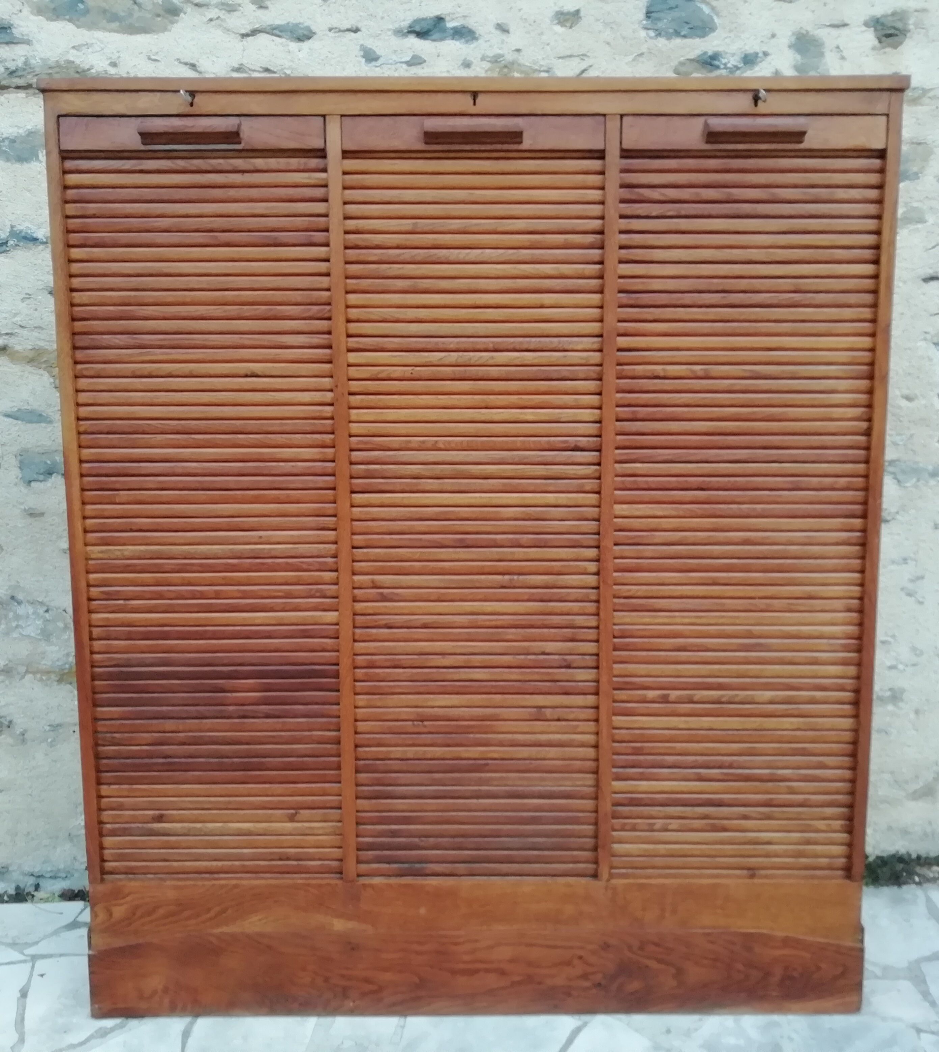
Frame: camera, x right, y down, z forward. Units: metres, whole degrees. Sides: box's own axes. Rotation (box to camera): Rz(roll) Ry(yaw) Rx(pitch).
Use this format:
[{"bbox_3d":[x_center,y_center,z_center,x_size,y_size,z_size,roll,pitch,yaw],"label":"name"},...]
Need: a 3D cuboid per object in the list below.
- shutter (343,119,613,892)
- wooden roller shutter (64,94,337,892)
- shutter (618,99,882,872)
[{"bbox_3d":[0.010,-0.014,1.616,0.388,1.182,0.045,0,8,0],"label":"shutter"},{"bbox_3d":[-0.401,-0.013,1.617,0.392,1.182,0.045,0,8,0],"label":"wooden roller shutter"},{"bbox_3d":[0.419,-0.015,1.614,0.388,1.182,0.045,0,8,0],"label":"shutter"}]

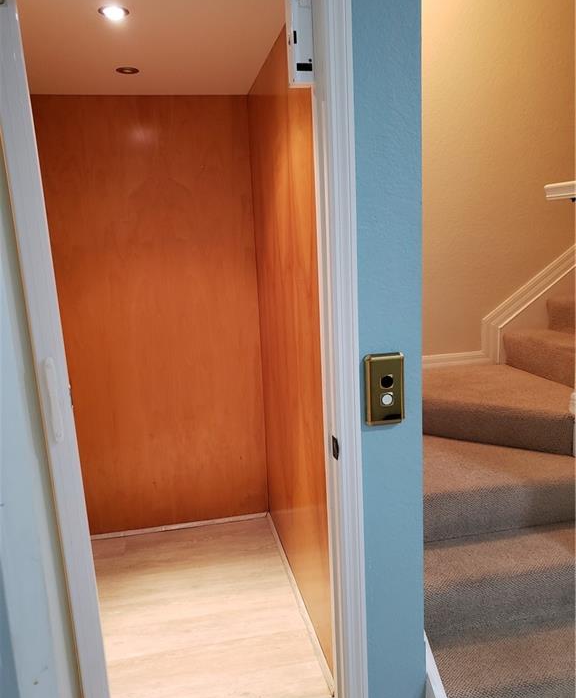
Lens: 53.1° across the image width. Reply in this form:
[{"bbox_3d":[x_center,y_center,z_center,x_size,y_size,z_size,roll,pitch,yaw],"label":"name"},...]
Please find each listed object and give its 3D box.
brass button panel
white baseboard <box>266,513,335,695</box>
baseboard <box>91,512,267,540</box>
[{"bbox_3d":[0.240,0.101,1.429,0.100,0.175,0.015,-5,10,-11],"label":"brass button panel"},{"bbox_3d":[0.021,1.001,2.501,0.018,0.022,1.320,-5,10,-11],"label":"white baseboard"},{"bbox_3d":[-0.592,0.932,3.052,0.990,0.021,0.017,-5,10,-11],"label":"baseboard"}]

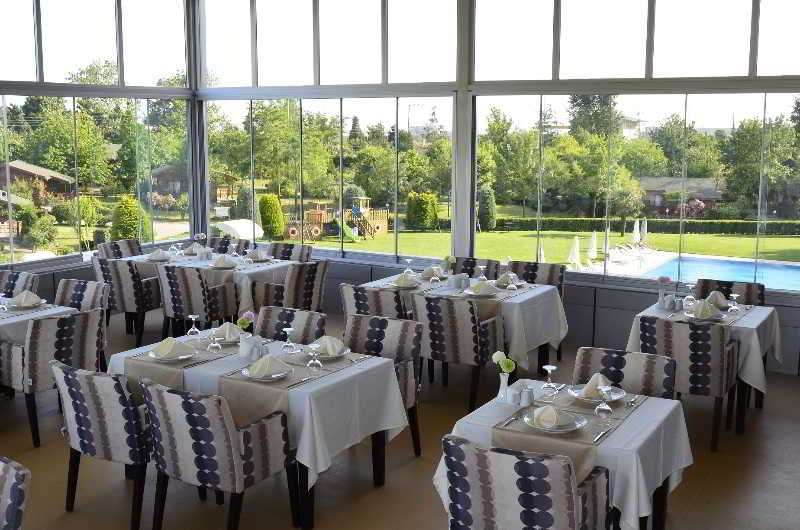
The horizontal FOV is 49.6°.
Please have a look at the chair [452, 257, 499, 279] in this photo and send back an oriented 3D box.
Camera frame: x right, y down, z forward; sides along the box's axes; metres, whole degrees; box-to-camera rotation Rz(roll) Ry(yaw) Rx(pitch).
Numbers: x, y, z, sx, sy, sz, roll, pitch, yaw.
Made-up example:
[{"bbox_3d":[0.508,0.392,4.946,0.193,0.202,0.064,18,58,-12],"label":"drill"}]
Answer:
[{"bbox_3d":[0.561,0.383,8.094,0.550,0.840,0.600,5,10,30],"label":"chair"}]

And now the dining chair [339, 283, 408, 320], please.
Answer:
[{"bbox_3d":[-0.101,0.545,7.081,0.550,0.840,0.600,5,10,30],"label":"dining chair"}]

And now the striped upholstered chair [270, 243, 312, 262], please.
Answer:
[{"bbox_3d":[-1.271,0.254,8.885,0.570,0.860,0.570,6,11,31],"label":"striped upholstered chair"}]

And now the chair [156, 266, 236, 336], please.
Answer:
[{"bbox_3d":[-1.859,0.382,8.163,0.560,0.840,0.600,5,10,30],"label":"chair"}]

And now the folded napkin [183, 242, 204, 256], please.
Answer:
[{"bbox_3d":[-2.112,-0.163,8.898,0.190,0.110,0.145,6,11,31],"label":"folded napkin"}]

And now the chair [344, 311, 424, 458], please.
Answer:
[{"bbox_3d":[-0.223,0.811,5.324,0.550,0.870,0.610,5,10,30],"label":"chair"}]

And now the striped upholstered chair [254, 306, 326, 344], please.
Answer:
[{"bbox_3d":[-0.855,0.774,5.559,0.550,0.870,0.610,5,10,30],"label":"striped upholstered chair"}]

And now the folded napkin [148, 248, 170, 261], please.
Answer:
[{"bbox_3d":[-2.385,-0.113,8.572,0.200,0.100,0.160,5,10,30],"label":"folded napkin"}]

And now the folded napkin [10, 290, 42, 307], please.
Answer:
[{"bbox_3d":[-2.770,0.238,6.404,0.190,0.110,0.145,6,11,31],"label":"folded napkin"}]

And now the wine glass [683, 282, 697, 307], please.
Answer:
[{"bbox_3d":[2.152,0.245,6.406,0.080,0.165,0.080,6,11,31],"label":"wine glass"}]

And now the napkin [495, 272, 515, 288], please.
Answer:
[{"bbox_3d":[0.883,0.117,7.158,0.200,0.100,0.160,5,10,30],"label":"napkin"}]

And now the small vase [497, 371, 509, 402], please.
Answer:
[{"bbox_3d":[0.507,0.598,4.240,0.060,0.148,0.060,0,9,0],"label":"small vase"}]

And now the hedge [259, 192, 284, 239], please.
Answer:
[{"bbox_3d":[-9.590,-3.581,64.307,1.941,3.472,1.941,-1,9,-8],"label":"hedge"}]

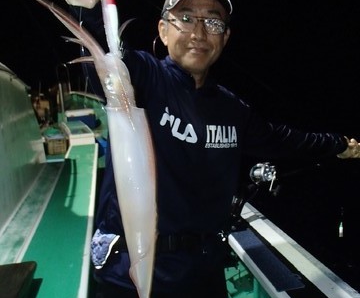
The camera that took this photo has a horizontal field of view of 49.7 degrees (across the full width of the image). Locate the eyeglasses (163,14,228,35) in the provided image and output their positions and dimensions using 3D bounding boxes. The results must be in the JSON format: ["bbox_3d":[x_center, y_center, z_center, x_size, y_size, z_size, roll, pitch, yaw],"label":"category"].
[{"bbox_3d":[0.034,-0.309,0.990,0.142,0.045,0.135,4,11,-8],"label":"eyeglasses"}]

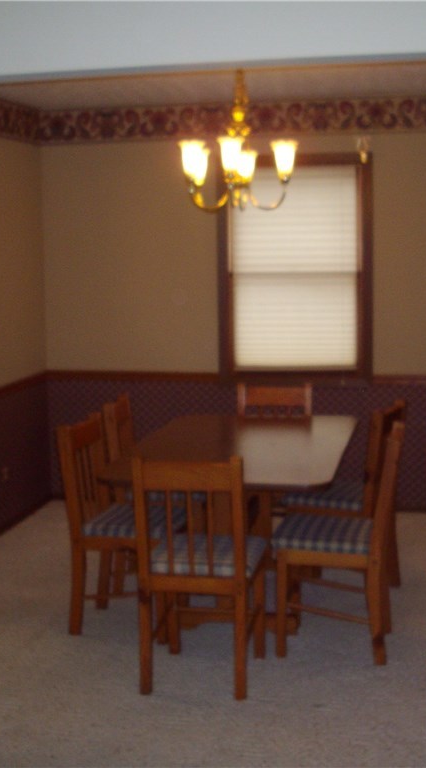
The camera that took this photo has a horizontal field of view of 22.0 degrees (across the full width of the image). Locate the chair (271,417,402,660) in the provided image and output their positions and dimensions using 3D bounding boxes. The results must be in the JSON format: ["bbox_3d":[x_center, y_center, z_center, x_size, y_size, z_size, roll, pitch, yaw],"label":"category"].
[{"bbox_3d":[0.517,0.620,4.443,0.505,0.905,0.420,1,8,12],"label":"chair"}]

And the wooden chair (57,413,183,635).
[{"bbox_3d":[-0.355,0.595,4.711,0.505,0.905,0.420,1,8,15],"label":"wooden chair"}]

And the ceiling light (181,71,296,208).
[{"bbox_3d":[0.117,-1.078,4.797,0.535,0.655,0.535,1,8,12],"label":"ceiling light"}]

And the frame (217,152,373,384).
[{"bbox_3d":[0.482,-0.671,6.484,0.925,1.370,0.080,1,8,12],"label":"frame"}]

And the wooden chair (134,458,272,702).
[{"bbox_3d":[-0.036,0.669,4.138,0.420,0.905,0.505,1,8,12],"label":"wooden chair"}]

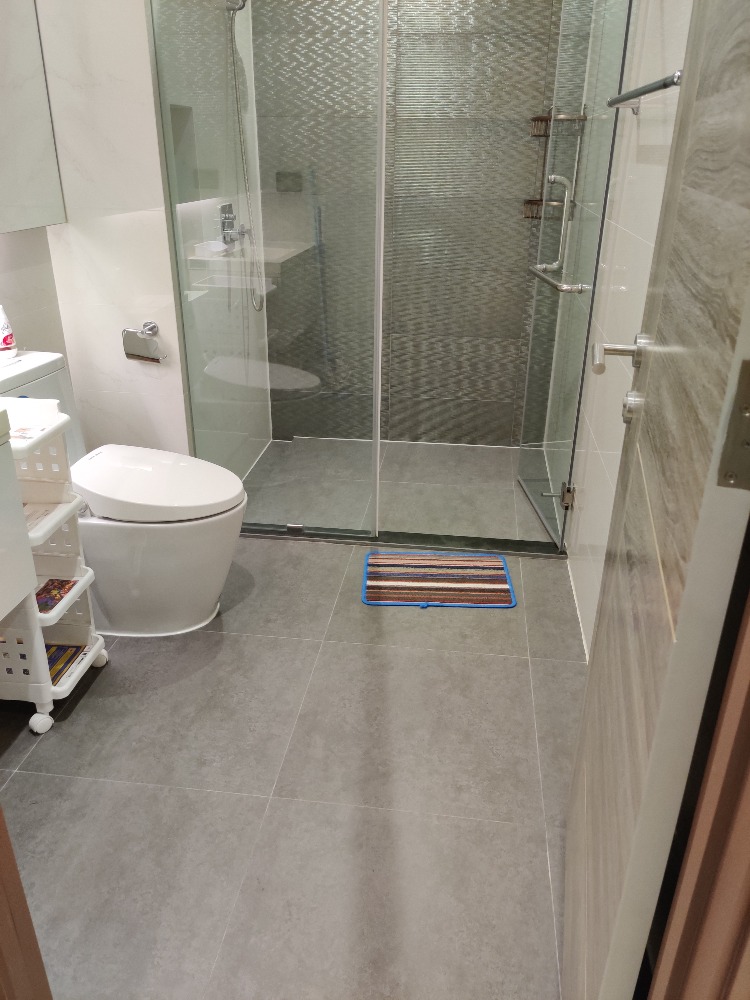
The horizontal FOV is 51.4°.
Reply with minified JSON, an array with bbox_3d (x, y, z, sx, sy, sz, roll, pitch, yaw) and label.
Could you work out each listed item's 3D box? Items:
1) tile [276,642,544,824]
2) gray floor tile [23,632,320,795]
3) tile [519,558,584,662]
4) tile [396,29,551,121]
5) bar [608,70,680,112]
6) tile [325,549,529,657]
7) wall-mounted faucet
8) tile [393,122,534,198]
[{"bbox_3d":[0.105,0.561,1.977,0.600,0.013,0.605,4,24,6],"label":"tile"},{"bbox_3d":[-0.490,0.524,2.044,0.600,0.013,0.605,4,24,6],"label":"gray floor tile"},{"bbox_3d":[0.560,0.338,2.487,0.162,0.013,0.605,4,24,6],"label":"tile"},{"bbox_3d":[0.386,-1.720,3.179,0.600,0.300,0.013,4,24,6],"label":"tile"},{"bbox_3d":[0.582,-0.851,1.642,0.085,0.045,0.850,4,24,6],"label":"bar"},{"bbox_3d":[0.182,0.314,2.529,0.600,0.013,0.605,4,24,6],"label":"tile"},{"bbox_3d":[-0.540,-1.046,2.977,0.070,0.150,0.100,4,24,6],"label":"wall-mounted faucet"},{"bbox_3d":[0.382,-1.444,3.303,0.600,0.300,0.013,4,24,6],"label":"tile"}]

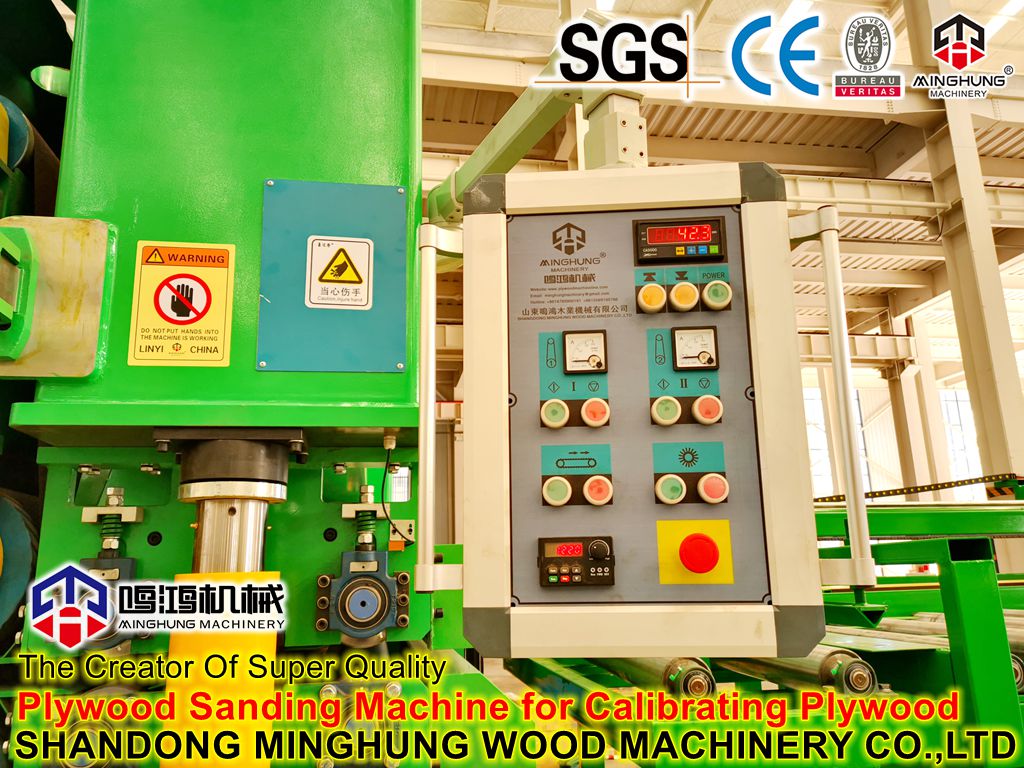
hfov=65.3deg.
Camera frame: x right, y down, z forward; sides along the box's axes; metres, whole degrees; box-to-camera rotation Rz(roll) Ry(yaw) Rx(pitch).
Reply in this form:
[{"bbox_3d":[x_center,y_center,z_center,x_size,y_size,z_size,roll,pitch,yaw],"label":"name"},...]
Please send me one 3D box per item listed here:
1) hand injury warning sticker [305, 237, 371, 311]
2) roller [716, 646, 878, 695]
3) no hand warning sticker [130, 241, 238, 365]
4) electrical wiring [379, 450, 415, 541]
[{"bbox_3d":[-0.241,-0.155,1.119,0.092,0.106,0.002,1,-12,-10],"label":"hand injury warning sticker"},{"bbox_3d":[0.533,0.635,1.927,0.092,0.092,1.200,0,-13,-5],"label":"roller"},{"bbox_3d":[-0.441,-0.108,1.073,0.127,0.173,0.002,1,-12,-10],"label":"no hand warning sticker"},{"bbox_3d":[-0.168,0.170,1.192,0.054,0.133,0.096,1,-12,-10],"label":"electrical wiring"}]

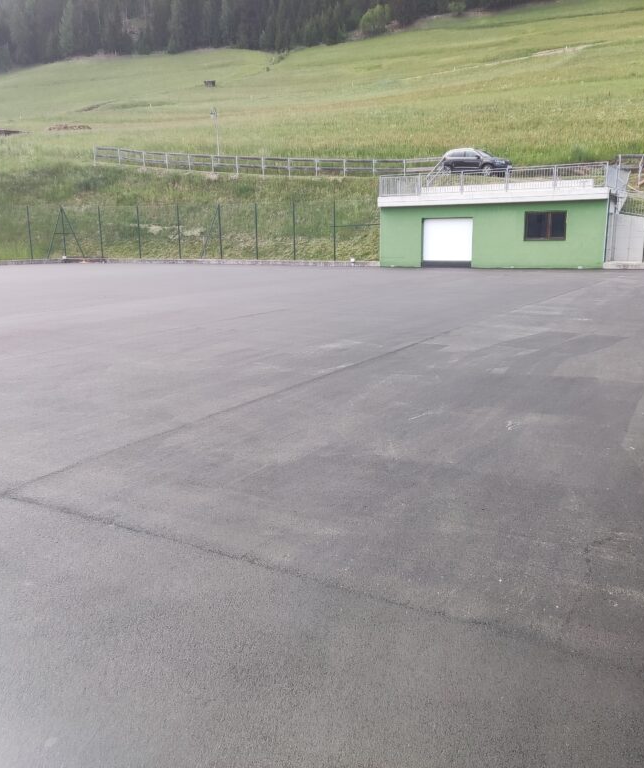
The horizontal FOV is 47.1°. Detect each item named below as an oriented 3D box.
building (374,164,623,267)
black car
[{"bbox_3d":[8.445,-7.619,34.394,10.253,4.197,4.994,6,13,29],"label":"building"},{"bbox_3d":[9.452,-13.569,45.300,4.400,1.620,1.830,9,15,32],"label":"black car"}]

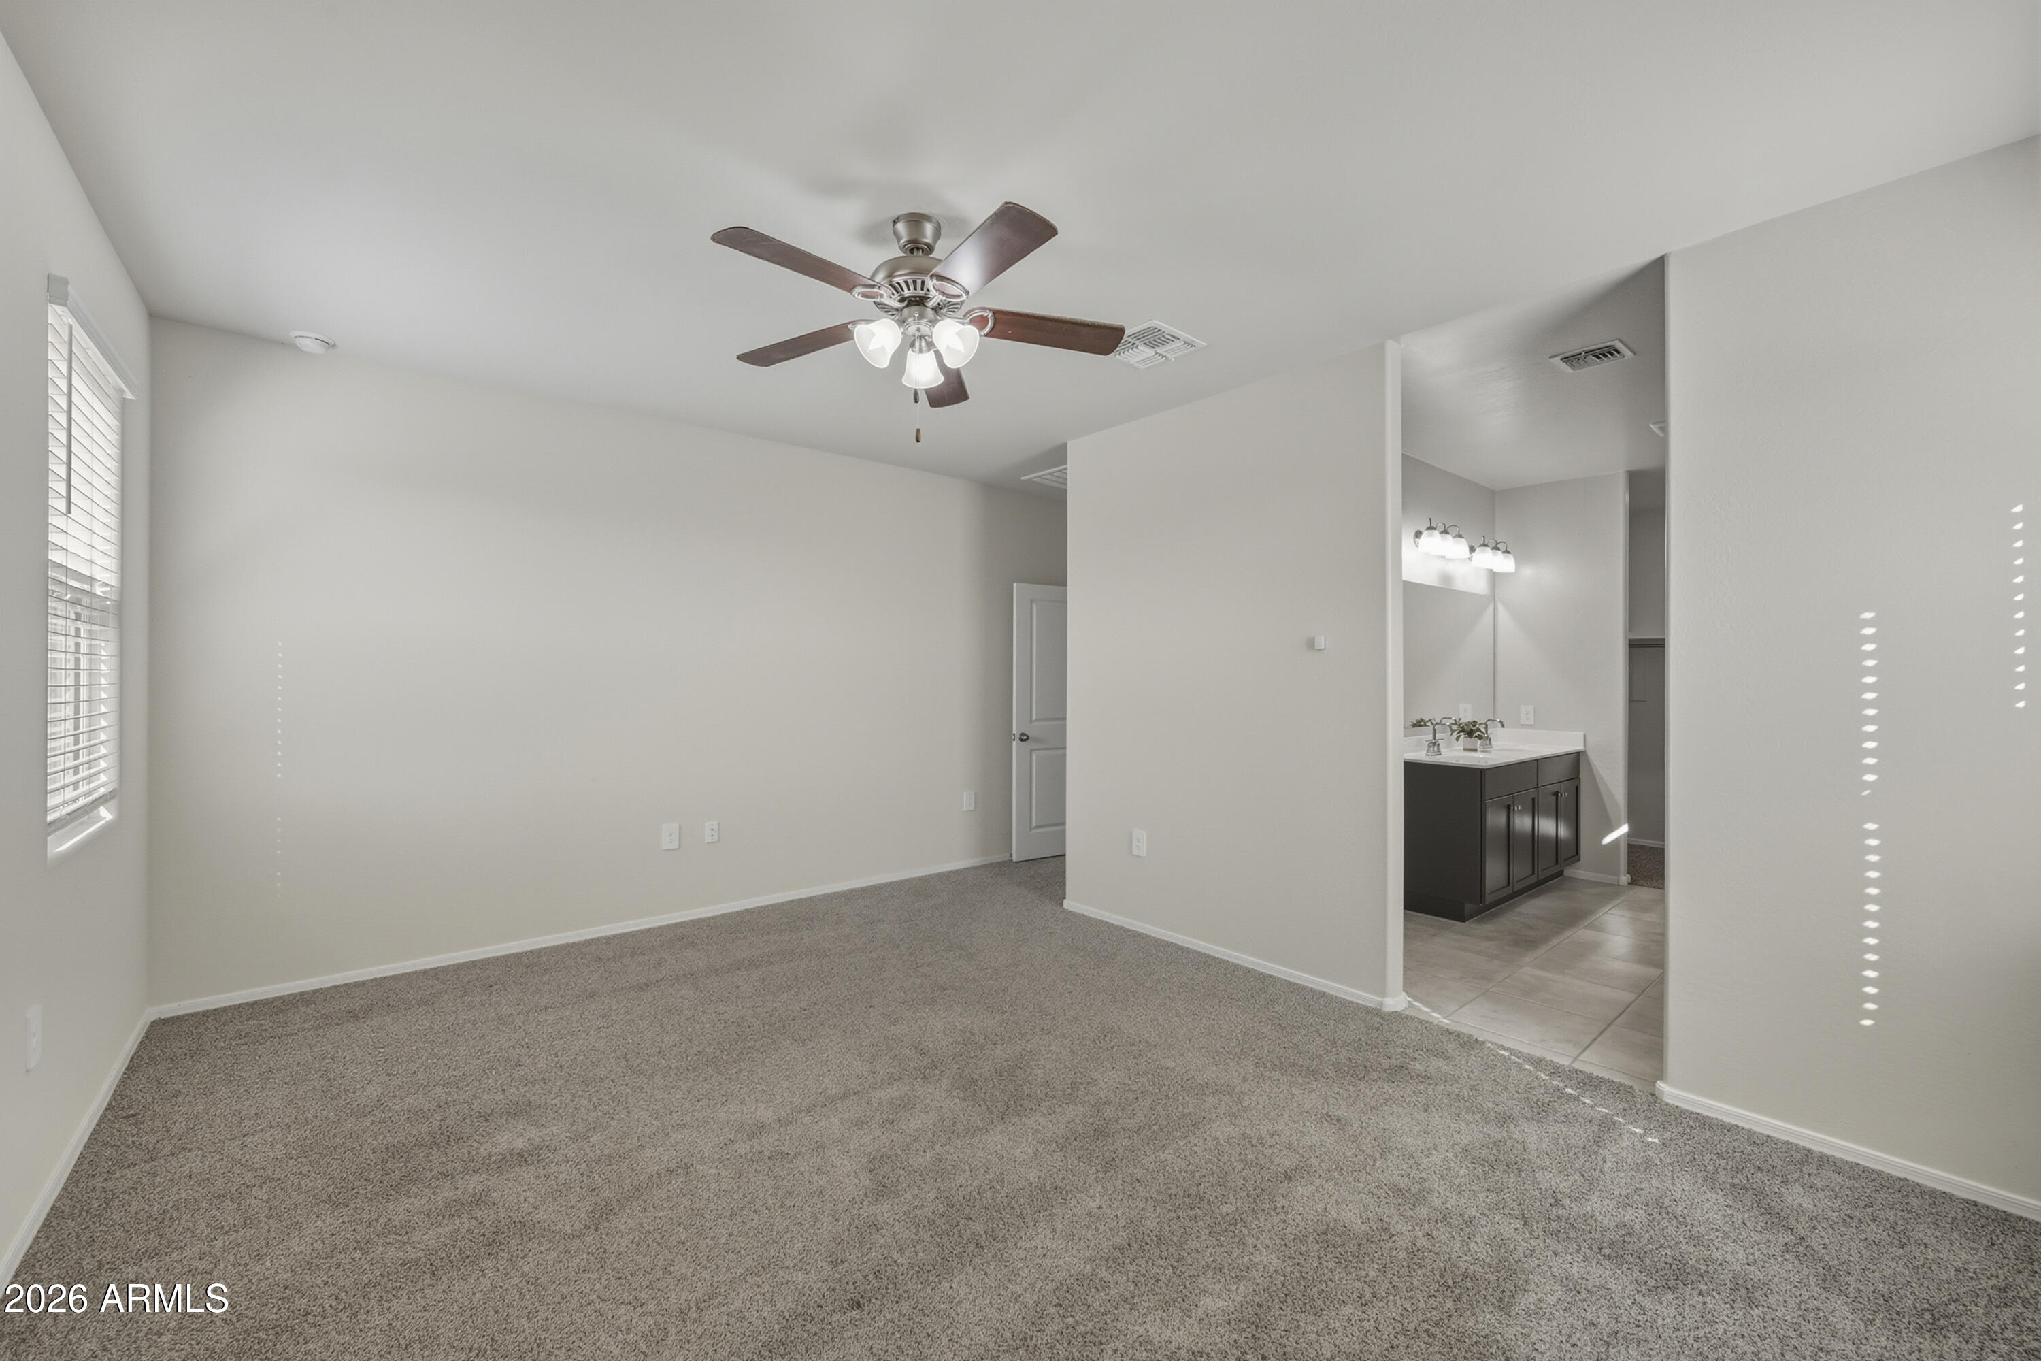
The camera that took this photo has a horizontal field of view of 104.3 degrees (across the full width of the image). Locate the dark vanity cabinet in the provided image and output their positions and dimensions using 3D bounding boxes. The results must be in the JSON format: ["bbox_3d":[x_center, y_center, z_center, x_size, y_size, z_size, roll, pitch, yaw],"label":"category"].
[{"bbox_3d":[3.016,0.917,5.098,1.760,0.853,0.535,0,0,-41],"label":"dark vanity cabinet"}]

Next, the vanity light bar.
[{"bbox_3d":[2.915,-0.864,5.184,1.485,0.215,0.250,0,0,-41],"label":"vanity light bar"}]

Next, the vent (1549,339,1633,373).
[{"bbox_3d":[2.476,-1.387,3.428,0.260,0.024,0.255,0,0,-41],"label":"vent"}]

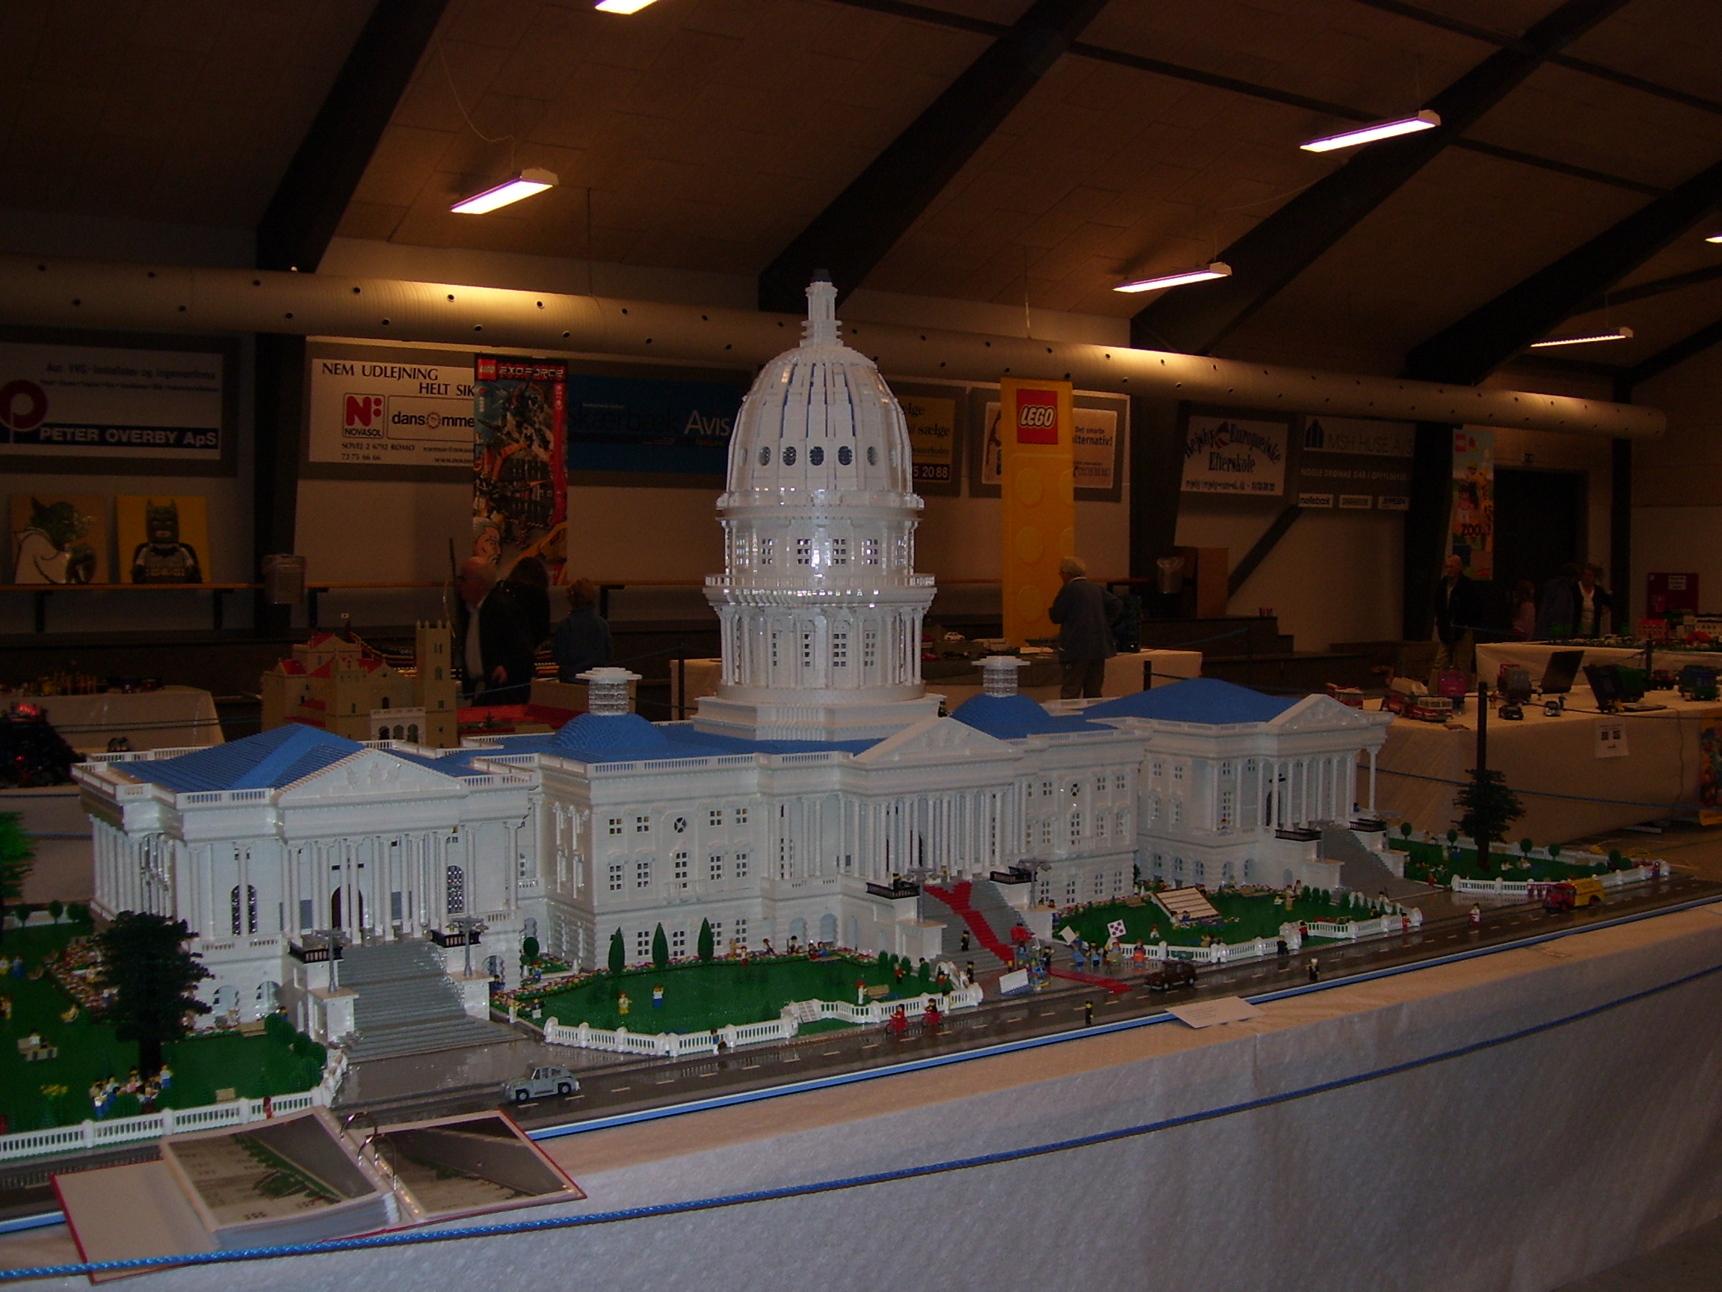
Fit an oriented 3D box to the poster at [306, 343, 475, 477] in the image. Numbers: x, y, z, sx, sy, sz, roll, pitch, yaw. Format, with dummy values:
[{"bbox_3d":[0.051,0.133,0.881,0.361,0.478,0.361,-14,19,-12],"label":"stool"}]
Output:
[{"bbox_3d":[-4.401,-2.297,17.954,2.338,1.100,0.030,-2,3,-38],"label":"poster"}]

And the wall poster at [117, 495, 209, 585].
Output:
[{"bbox_3d":[-5.979,-0.907,15.350,0.750,0.750,0.030,-2,-5,-35],"label":"wall poster"}]

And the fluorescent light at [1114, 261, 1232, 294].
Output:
[{"bbox_3d":[2.624,-3.113,15.195,0.220,0.085,1.180,-2,3,-38],"label":"fluorescent light"}]

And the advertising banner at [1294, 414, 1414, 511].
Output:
[{"bbox_3d":[6.671,-2.453,24.100,2.350,1.220,0.040,-2,7,-35],"label":"advertising banner"}]

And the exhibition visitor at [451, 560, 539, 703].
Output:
[{"bbox_3d":[-2.182,0.282,10.725,0.450,1.670,0.520,-1,3,-25],"label":"exhibition visitor"}]

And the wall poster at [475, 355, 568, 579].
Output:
[{"bbox_3d":[-3.431,-1.782,18.102,1.018,2.270,0.020,-2,3,-38],"label":"wall poster"}]

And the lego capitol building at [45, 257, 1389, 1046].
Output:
[{"bbox_3d":[-0.024,-0.111,4.241,3.310,1.531,1.170,-2,3,-33],"label":"lego capitol building"}]

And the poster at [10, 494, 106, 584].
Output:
[{"bbox_3d":[-6.682,-0.886,14.900,0.750,0.750,0.030,-2,-5,-35],"label":"poster"}]

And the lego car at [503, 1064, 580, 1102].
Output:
[{"bbox_3d":[-0.512,0.692,2.860,0.125,0.046,0.050,-2,3,-33],"label":"lego car"}]

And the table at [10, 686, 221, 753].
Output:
[{"bbox_3d":[-5.353,0.675,12.094,1.800,0.730,0.800,-2,3,-35],"label":"table"}]

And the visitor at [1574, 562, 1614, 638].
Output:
[{"bbox_3d":[8.999,-0.194,22.019,0.520,1.680,0.360,1,2,18],"label":"visitor"}]

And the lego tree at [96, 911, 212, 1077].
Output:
[{"bbox_3d":[-1.160,0.572,2.942,0.182,0.277,0.182,-2,3,-33],"label":"lego tree"}]

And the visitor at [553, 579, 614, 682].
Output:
[{"bbox_3d":[-2.089,0.260,13.511,0.460,1.524,0.300,-1,3,-27],"label":"visitor"}]

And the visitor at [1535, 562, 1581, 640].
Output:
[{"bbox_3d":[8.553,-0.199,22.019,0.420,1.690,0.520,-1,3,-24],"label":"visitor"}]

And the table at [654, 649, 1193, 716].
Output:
[{"bbox_3d":[0.888,0.472,17.462,5.200,0.730,1.500,-2,3,-35],"label":"table"}]

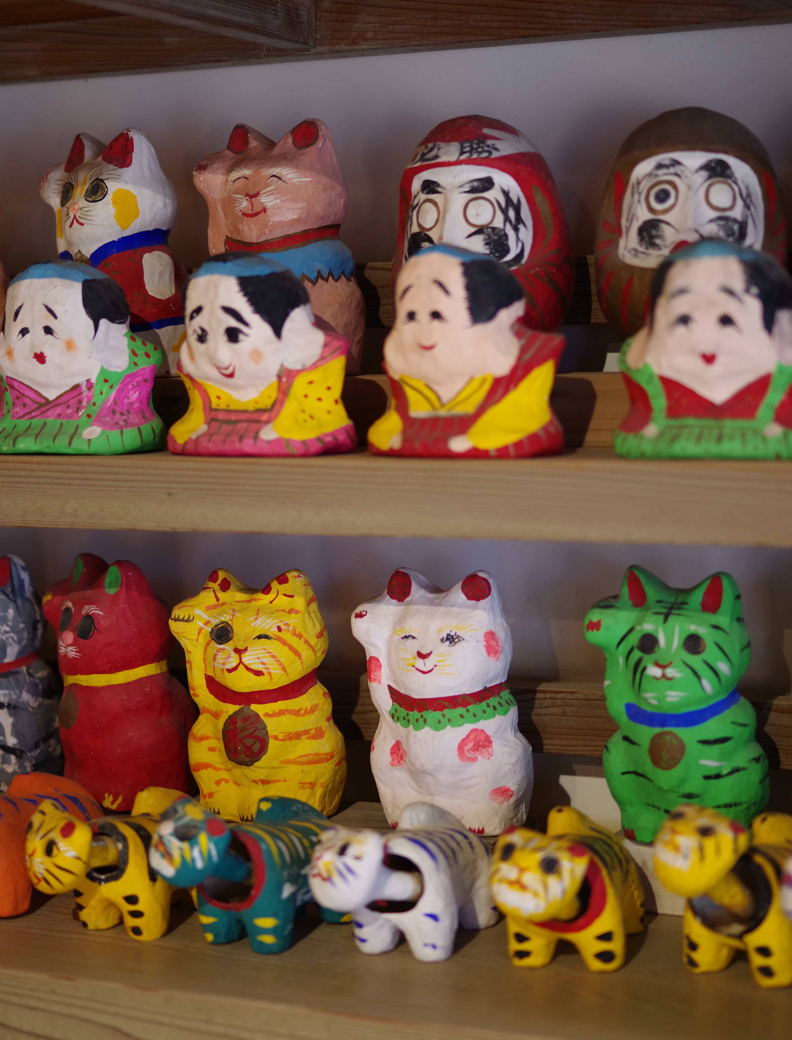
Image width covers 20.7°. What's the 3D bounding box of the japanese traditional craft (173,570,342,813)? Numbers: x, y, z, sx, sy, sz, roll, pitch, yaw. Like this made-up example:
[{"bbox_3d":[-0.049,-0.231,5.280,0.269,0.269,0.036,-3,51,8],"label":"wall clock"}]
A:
[{"bbox_3d":[-0.076,0.092,1.172,0.094,0.129,0.073,0,5,13],"label":"japanese traditional craft"}]

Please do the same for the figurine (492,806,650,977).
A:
[{"bbox_3d":[0.077,0.152,0.921,0.050,0.062,0.103,1,5,18],"label":"figurine"}]

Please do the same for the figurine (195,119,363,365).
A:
[{"bbox_3d":[-0.057,-0.134,1.058,0.075,0.120,0.066,1,6,26],"label":"figurine"}]

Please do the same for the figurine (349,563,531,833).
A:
[{"bbox_3d":[0.022,0.087,1.041,0.082,0.126,0.072,1,5,19],"label":"figurine"}]

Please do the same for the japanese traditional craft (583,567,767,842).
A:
[{"bbox_3d":[0.130,0.085,1.007,0.082,0.125,0.072,1,5,19],"label":"japanese traditional craft"}]

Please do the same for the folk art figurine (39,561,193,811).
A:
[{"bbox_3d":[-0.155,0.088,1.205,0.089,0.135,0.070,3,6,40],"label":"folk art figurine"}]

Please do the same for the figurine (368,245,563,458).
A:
[{"bbox_3d":[0.031,-0.077,0.978,0.087,0.093,0.066,2,6,28],"label":"figurine"}]

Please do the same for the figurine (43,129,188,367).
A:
[{"bbox_3d":[-0.154,-0.146,1.180,0.080,0.129,0.062,3,6,37],"label":"figurine"}]

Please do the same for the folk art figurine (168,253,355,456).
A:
[{"bbox_3d":[-0.055,-0.067,0.886,0.072,0.082,0.054,2,6,27],"label":"folk art figurine"}]

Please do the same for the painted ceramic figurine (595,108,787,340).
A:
[{"bbox_3d":[0.142,-0.137,1.046,0.092,0.122,0.089,0,5,9],"label":"painted ceramic figurine"}]

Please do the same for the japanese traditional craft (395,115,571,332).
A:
[{"bbox_3d":[0.042,-0.132,1.018,0.082,0.114,0.080,1,5,24],"label":"japanese traditional craft"}]

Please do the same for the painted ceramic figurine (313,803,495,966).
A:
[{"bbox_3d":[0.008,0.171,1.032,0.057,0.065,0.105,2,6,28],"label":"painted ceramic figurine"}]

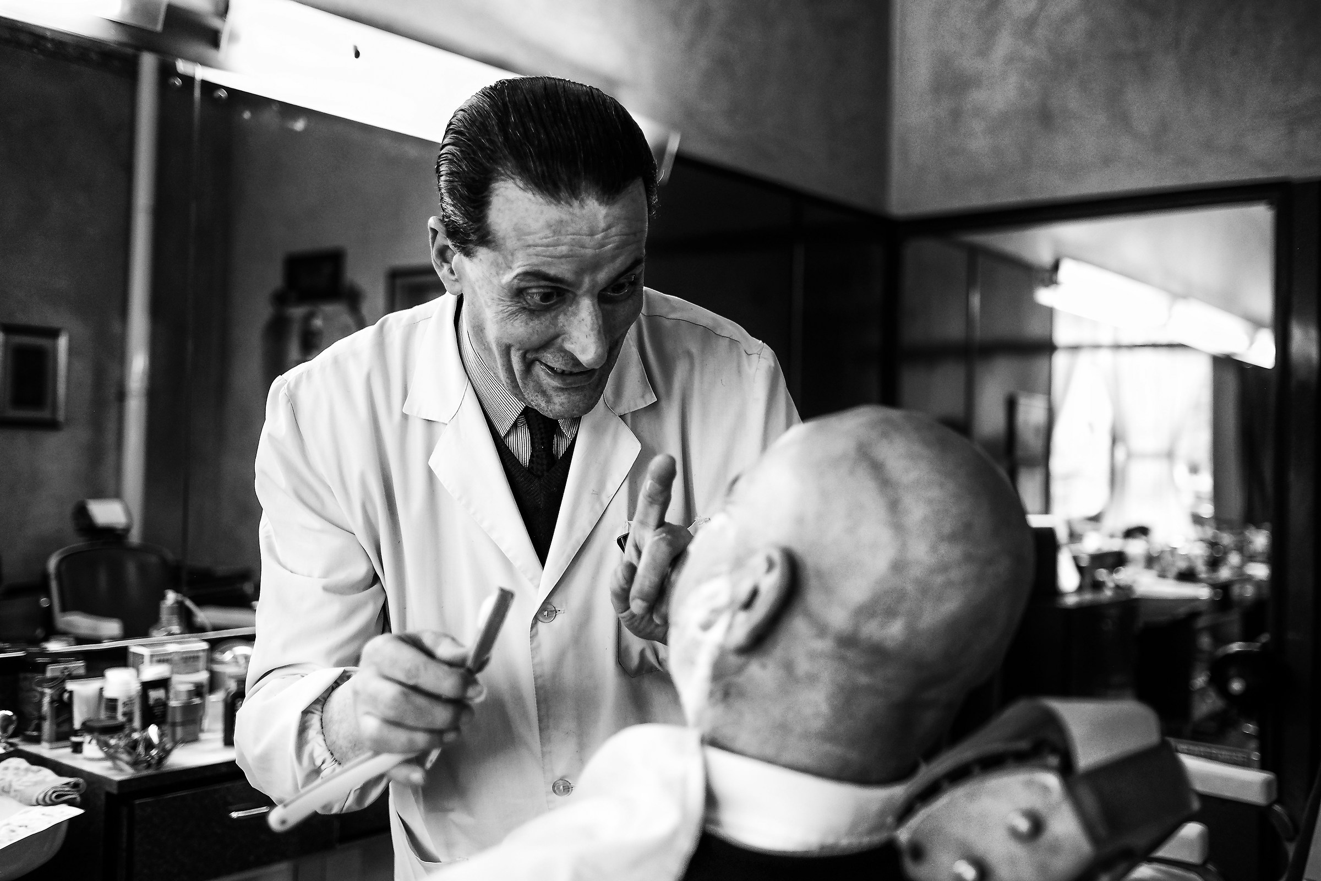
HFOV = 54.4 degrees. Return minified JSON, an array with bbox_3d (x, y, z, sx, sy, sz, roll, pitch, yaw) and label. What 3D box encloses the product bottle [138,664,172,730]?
[{"bbox_3d":[-0.819,0.423,2.080,0.038,0.124,0.052,1,-1,40],"label":"product bottle"}]

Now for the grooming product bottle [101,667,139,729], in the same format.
[{"bbox_3d":[-0.863,0.422,2.050,0.056,0.119,0.056,1,-1,40],"label":"grooming product bottle"}]

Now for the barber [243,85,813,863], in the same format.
[{"bbox_3d":[-0.110,0.530,1.200,0.540,1.680,0.560,1,0,-12],"label":"barber"}]

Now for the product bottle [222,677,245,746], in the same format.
[{"bbox_3d":[-0.671,0.436,2.070,0.038,0.113,0.057,1,-1,40],"label":"product bottle"}]

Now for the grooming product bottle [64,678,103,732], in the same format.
[{"bbox_3d":[-0.920,0.430,2.050,0.040,0.102,0.060,1,-1,40],"label":"grooming product bottle"}]

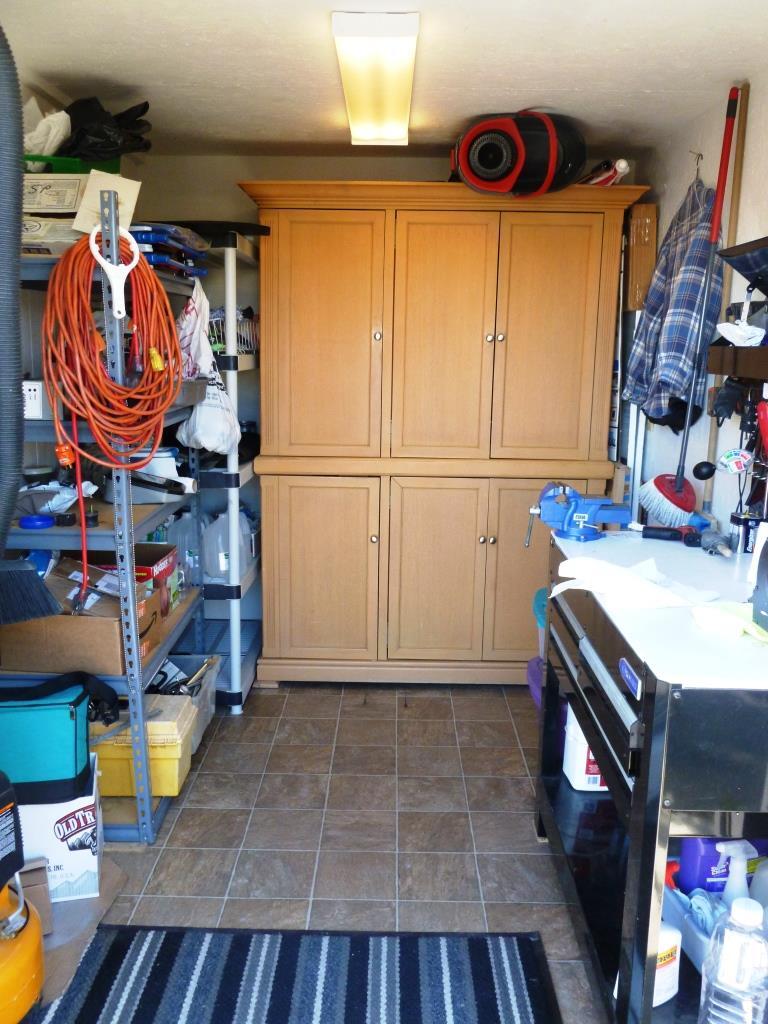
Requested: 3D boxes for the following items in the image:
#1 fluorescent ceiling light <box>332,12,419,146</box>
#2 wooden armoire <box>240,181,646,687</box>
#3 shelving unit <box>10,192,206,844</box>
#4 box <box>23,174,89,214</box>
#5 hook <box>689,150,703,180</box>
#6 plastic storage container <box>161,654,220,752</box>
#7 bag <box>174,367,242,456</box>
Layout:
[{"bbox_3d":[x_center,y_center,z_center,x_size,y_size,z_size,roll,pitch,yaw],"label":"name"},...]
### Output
[{"bbox_3d":[-0.016,-1.402,2.754,0.240,0.075,1.190,1,11,1],"label":"fluorescent ceiling light"},{"bbox_3d":[0.221,-0.290,3.659,1.570,2.066,0.620,1,11,1],"label":"wooden armoire"},{"bbox_3d":[-0.922,-0.005,2.718,0.457,1.840,0.914,0,11,-1],"label":"shelving unit"},{"bbox_3d":[-0.898,-0.860,2.311,0.420,0.100,0.300,1,11,1],"label":"box"},{"bbox_3d":[1.147,-1.290,3.080,0.050,0.110,0.035,1,11,1],"label":"hook"},{"bbox_3d":[-0.841,0.693,3.019,0.440,0.235,0.400,1,11,1],"label":"plastic storage container"},{"bbox_3d":[-0.604,-0.354,2.853,0.210,0.310,0.200,1,11,1],"label":"bag"}]

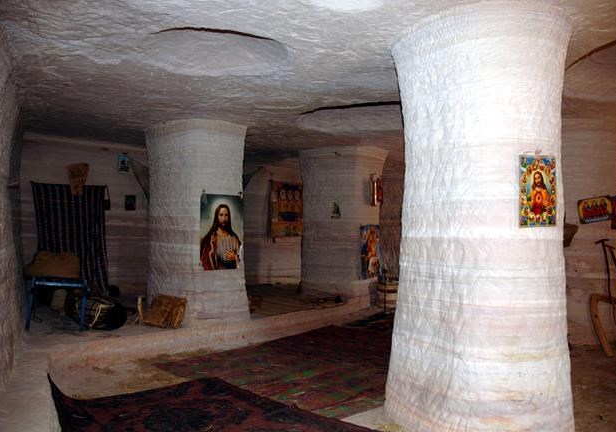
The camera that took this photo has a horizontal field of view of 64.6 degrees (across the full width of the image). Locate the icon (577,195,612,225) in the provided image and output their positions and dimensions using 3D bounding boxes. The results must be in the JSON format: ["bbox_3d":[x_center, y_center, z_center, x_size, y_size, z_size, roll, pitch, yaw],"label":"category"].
[{"bbox_3d":[3.153,-0.071,5.350,0.335,0.265,0.020,-10,-8,44],"label":"icon"}]

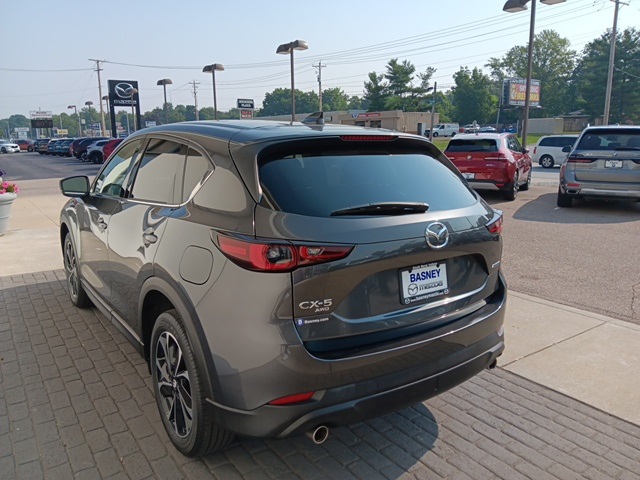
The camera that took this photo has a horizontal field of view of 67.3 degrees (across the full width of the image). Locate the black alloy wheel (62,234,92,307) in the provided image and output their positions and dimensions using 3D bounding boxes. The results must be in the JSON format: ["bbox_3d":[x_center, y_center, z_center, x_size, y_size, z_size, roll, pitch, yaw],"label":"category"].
[{"bbox_3d":[-2.228,0.261,4.536,0.230,0.730,0.730,-9,14,-35],"label":"black alloy wheel"}]

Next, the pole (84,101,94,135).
[{"bbox_3d":[-29.947,-14.776,63.000,1.900,6.500,0.650,10,15,39],"label":"pole"}]

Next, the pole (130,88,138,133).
[{"bbox_3d":[-19.628,-12.519,51.000,0.900,7.000,0.900,-8,14,-36],"label":"pole"}]

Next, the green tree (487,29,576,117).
[{"bbox_3d":[41.798,-31.127,95.000,16.500,20.500,15.500,5,13,23],"label":"green tree"}]

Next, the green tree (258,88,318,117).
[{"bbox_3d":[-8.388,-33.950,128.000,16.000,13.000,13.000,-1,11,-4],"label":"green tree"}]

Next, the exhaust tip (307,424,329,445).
[{"bbox_3d":[-0.025,0.775,1.953,0.078,0.078,0.095,-8,14,-35],"label":"exhaust tip"}]

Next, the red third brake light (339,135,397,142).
[{"bbox_3d":[0.245,-0.494,2.333,0.375,0.033,0.050,-8,13,-36],"label":"red third brake light"}]

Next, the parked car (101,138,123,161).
[{"bbox_3d":[-11.752,-5.820,31.761,4.550,1.670,1.840,-11,15,-43],"label":"parked car"}]

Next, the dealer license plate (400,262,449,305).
[{"bbox_3d":[0.466,0.185,2.128,0.312,0.162,0.020,-8,6,-35],"label":"dealer license plate"}]

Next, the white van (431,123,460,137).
[{"bbox_3d":[19.669,-17.622,77.500,5.700,2.100,2.020,-4,12,-19],"label":"white van"}]

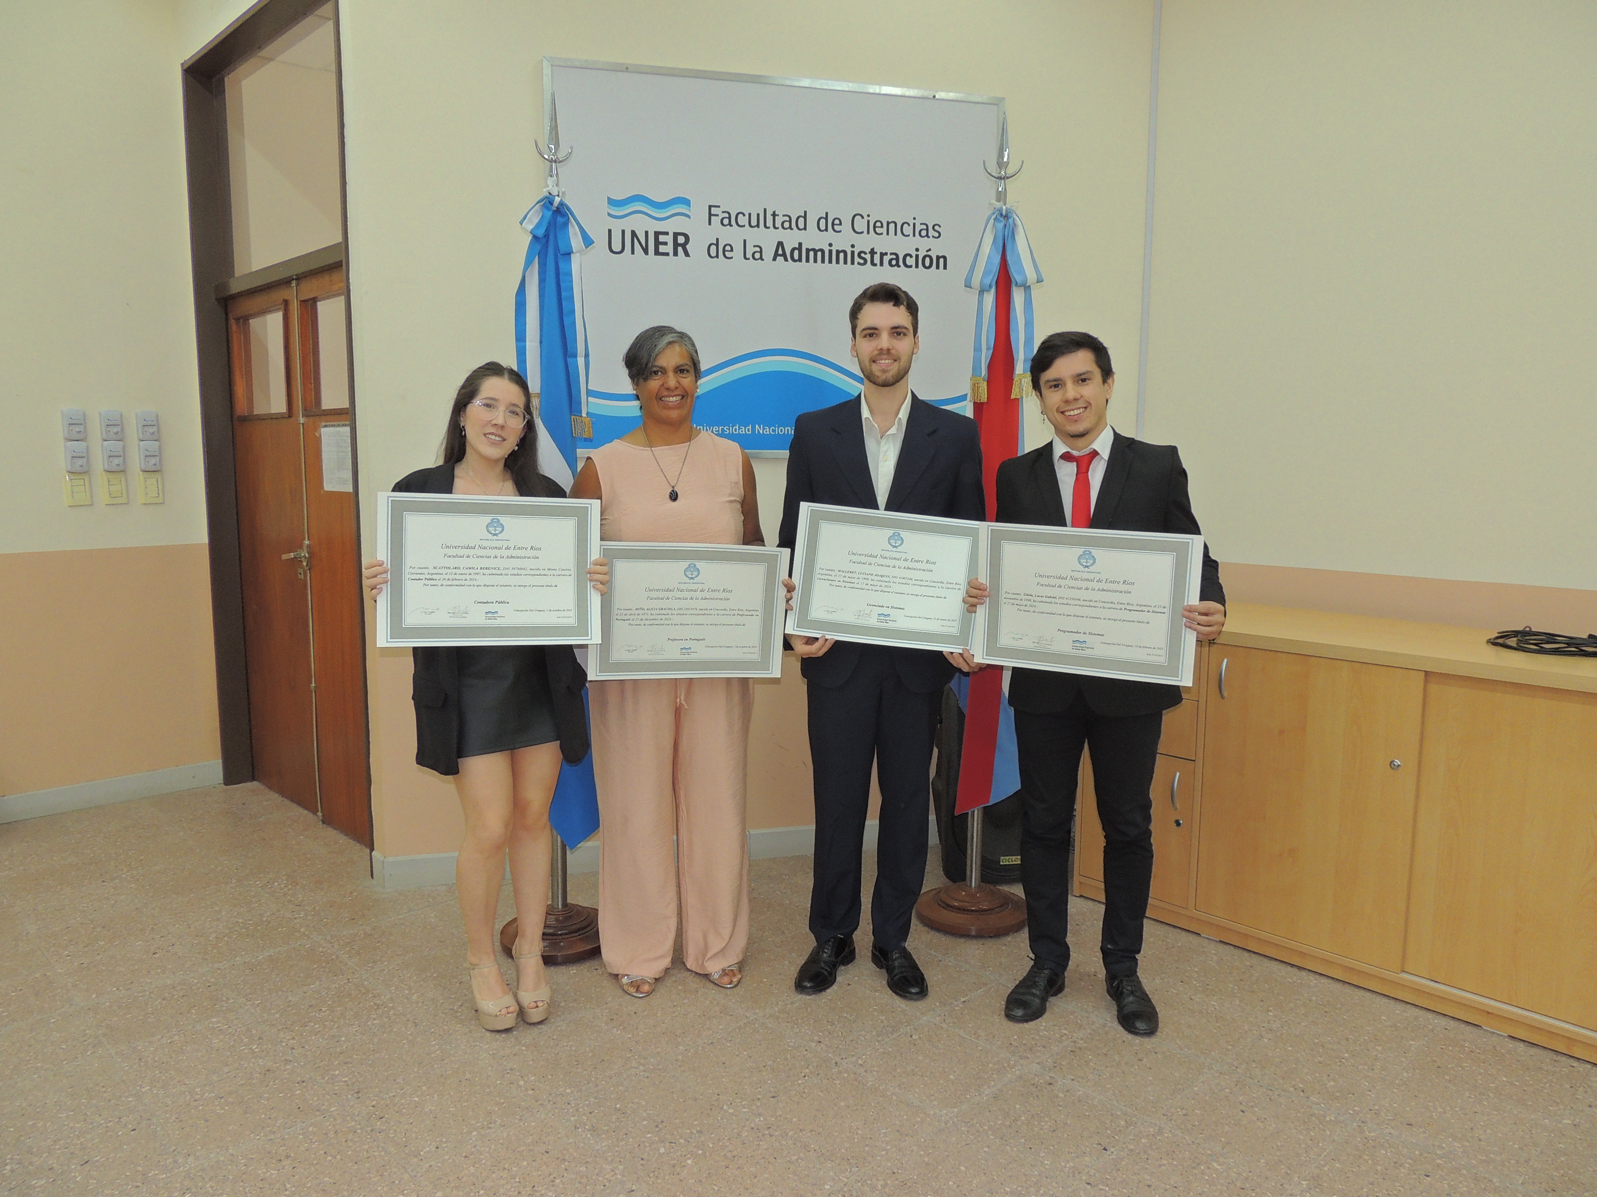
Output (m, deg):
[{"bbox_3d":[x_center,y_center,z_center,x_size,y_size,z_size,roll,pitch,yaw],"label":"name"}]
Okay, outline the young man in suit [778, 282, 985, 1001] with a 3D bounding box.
[{"bbox_3d":[0.198,0.127,2.847,0.540,1.830,0.400,1,7,1],"label":"young man in suit"}]

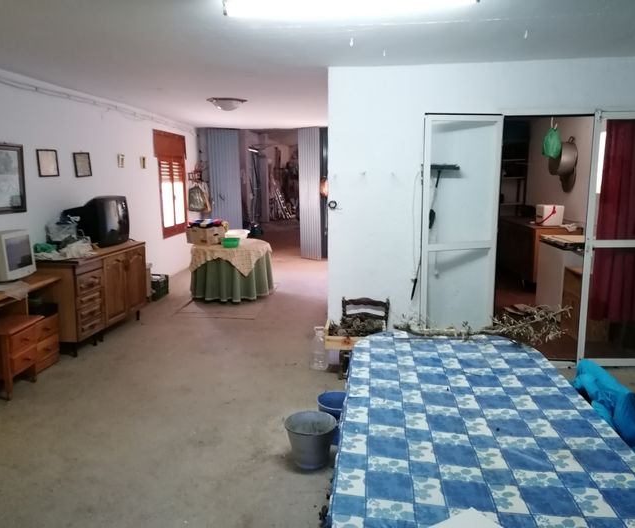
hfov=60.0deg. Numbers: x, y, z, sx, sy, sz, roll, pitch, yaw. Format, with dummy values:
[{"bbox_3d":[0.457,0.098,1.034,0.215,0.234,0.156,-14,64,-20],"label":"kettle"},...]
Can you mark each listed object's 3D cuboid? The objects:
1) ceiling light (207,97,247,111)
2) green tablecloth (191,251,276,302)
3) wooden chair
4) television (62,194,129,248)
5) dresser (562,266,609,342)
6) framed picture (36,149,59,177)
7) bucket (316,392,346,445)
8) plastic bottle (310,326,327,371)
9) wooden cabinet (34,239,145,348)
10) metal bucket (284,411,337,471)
[{"bbox_3d":[-1.035,-1.821,6.290,0.430,0.120,0.430,1,8,6],"label":"ceiling light"},{"bbox_3d":[-1.231,0.065,7.675,1.130,0.720,1.130,1,8,6],"label":"green tablecloth"},{"bbox_3d":[0.387,0.599,4.474,0.390,0.605,0.410,1,8,6],"label":"wooden chair"},{"bbox_3d":[-2.458,-0.472,6.065,0.460,0.520,0.620,2,9,12],"label":"television"},{"bbox_3d":[2.695,0.407,5.506,0.300,0.670,0.390,1,8,6],"label":"dresser"},{"bbox_3d":[-2.630,-0.979,5.369,0.020,0.256,0.338,1,11,6],"label":"framed picture"},{"bbox_3d":[0.130,0.948,3.339,0.255,0.250,0.255,1,8,6],"label":"bucket"},{"bbox_3d":[0.019,0.706,4.622,0.150,0.350,0.150,1,8,6],"label":"plastic bottle"},{"bbox_3d":[-2.379,0.293,5.816,0.560,0.840,1.530,1,8,6],"label":"wooden cabinet"},{"bbox_3d":[-0.031,0.994,3.055,0.284,0.243,0.284,0,8,0],"label":"metal bucket"}]

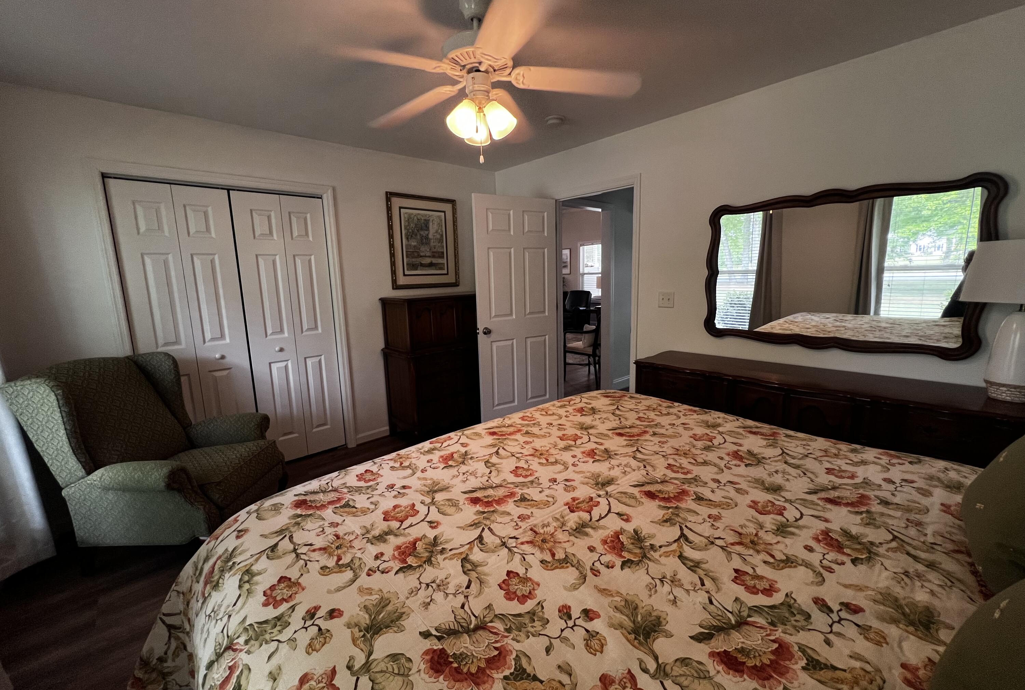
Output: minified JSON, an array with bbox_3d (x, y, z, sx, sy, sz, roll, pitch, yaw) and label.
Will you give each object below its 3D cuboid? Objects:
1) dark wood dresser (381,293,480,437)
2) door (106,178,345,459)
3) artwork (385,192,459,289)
[{"bbox_3d":[-0.603,0.199,3.533,0.945,1.293,0.555,-9,13,-38],"label":"dark wood dresser"},{"bbox_3d":[-1.932,-0.056,2.818,1.177,2.031,0.045,-9,13,-38],"label":"door"},{"bbox_3d":[-0.804,-0.935,3.542,0.675,0.815,0.035,-9,13,-38],"label":"artwork"}]

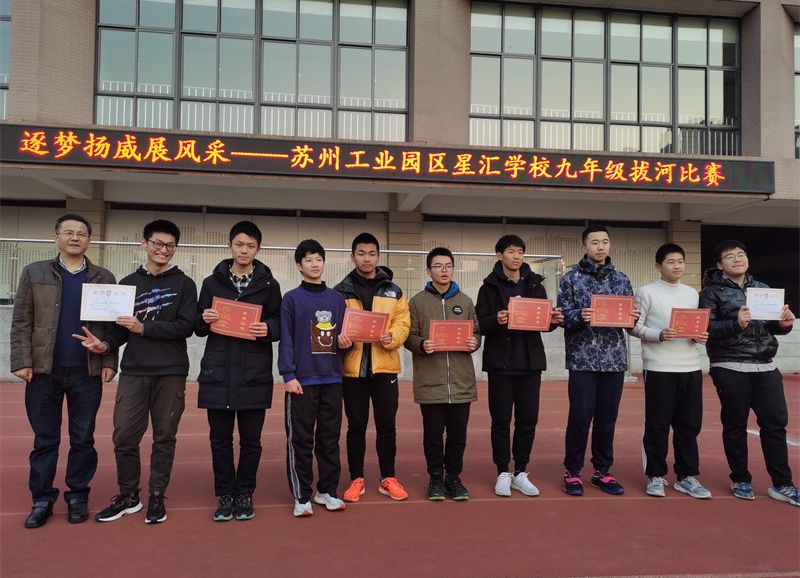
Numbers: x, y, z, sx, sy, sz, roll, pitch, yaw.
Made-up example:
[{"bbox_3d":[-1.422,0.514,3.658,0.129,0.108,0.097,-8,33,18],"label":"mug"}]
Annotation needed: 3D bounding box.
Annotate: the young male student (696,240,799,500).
[{"bbox_3d":[2.346,0.541,4.212,0.635,1.759,0.520,1,-2,-9],"label":"young male student"}]

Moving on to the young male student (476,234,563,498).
[{"bbox_3d":[0.829,0.509,4.328,0.573,1.782,0.480,1,-2,-1],"label":"young male student"}]

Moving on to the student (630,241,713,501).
[{"bbox_3d":[1.871,0.549,4.332,0.547,1.735,0.460,1,-2,-6],"label":"student"}]

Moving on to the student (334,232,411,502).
[{"bbox_3d":[-0.181,0.499,4.112,0.481,1.755,0.460,1,-2,-3],"label":"student"}]

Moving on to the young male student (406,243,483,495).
[{"bbox_3d":[0.285,0.552,4.184,0.489,1.669,0.460,1,-2,0],"label":"young male student"}]

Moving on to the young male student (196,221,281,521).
[{"bbox_3d":[-0.961,0.473,3.714,0.480,1.756,0.450,1,-2,-5],"label":"young male student"}]

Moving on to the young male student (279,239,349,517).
[{"bbox_3d":[-0.537,0.525,3.871,0.417,1.676,0.380,2,-2,-22],"label":"young male student"}]

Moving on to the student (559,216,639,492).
[{"bbox_3d":[1.395,0.478,4.384,0.540,1.865,0.460,1,-2,-3],"label":"student"}]

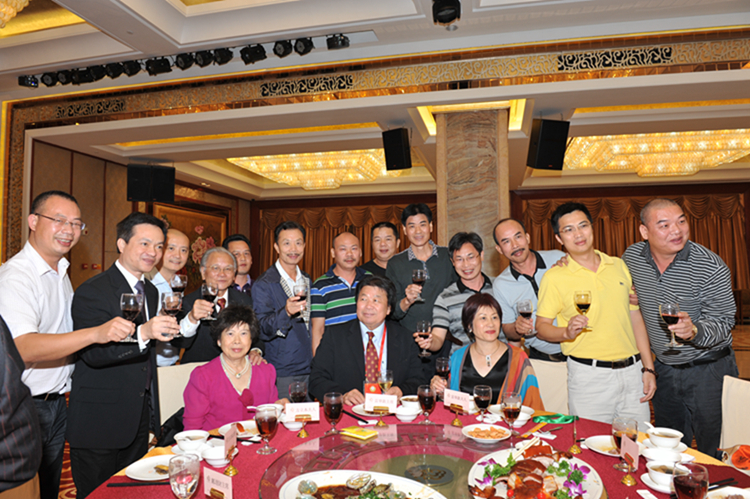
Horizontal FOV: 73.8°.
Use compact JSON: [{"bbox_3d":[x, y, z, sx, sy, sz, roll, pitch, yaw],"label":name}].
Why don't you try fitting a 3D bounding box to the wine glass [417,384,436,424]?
[{"bbox_3d":[0.222,0.656,2.130,0.077,0.162,0.077,0,-3,0],"label":"wine glass"}]

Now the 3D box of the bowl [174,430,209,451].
[{"bbox_3d":[-0.630,0.658,1.720,0.114,0.051,0.114,0,-3,0],"label":"bowl"}]

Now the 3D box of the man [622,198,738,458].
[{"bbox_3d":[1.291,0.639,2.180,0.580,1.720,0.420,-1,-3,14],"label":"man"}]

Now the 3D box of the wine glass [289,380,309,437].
[{"bbox_3d":[-0.316,0.626,2.064,0.073,0.150,0.073,0,-3,0],"label":"wine glass"}]

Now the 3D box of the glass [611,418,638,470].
[{"bbox_3d":[0.789,0.613,1.575,0.073,0.157,0.073,0,-3,0],"label":"glass"}]

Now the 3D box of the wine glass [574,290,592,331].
[{"bbox_3d":[0.857,0.248,2.050,0.072,0.152,0.072,0,-3,0],"label":"wine glass"}]

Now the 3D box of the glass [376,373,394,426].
[{"bbox_3d":[0.051,0.661,2.352,0.070,0.173,0.070,0,-3,0],"label":"glass"}]

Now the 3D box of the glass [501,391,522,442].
[{"bbox_3d":[0.514,0.616,1.879,0.076,0.146,0.076,0,-3,0],"label":"glass"}]

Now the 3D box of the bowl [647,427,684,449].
[{"bbox_3d":[1.012,0.659,1.740,0.114,0.051,0.114,0,-3,0],"label":"bowl"}]

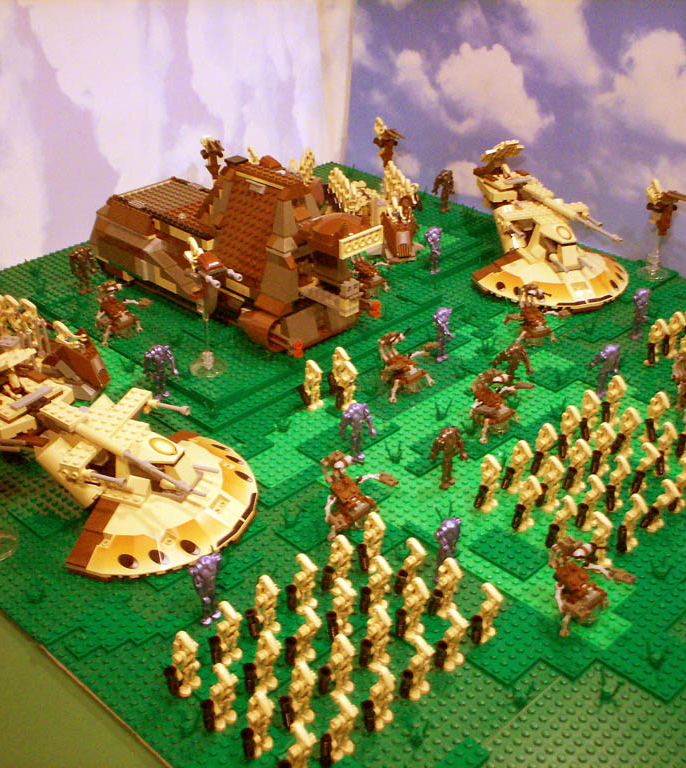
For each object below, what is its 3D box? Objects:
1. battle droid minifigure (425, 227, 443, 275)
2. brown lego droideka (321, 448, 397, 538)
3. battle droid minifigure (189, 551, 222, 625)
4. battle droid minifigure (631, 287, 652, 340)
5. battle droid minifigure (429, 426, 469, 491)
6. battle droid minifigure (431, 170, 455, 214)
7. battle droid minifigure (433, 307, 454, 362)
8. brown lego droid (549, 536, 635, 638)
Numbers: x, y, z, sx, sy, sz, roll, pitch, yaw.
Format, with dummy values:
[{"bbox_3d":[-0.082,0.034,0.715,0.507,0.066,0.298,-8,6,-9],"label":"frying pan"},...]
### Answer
[{"bbox_3d":[0.099,-0.140,1.117,0.027,0.051,0.024,-27,39,-37],"label":"battle droid minifigure"},{"bbox_3d":[0.006,0.078,0.754,0.055,0.048,0.043,-27,39,-37],"label":"brown lego droideka"},{"bbox_3d":[-0.083,0.130,0.671,0.028,0.052,0.023,-27,39,-37],"label":"battle droid minifigure"},{"bbox_3d":[0.279,-0.065,0.995,0.027,0.051,0.025,-27,39,-37],"label":"battle droid minifigure"},{"bbox_3d":[0.079,0.054,0.792,0.030,0.052,0.023,-27,39,-37],"label":"battle droid minifigure"},{"bbox_3d":[0.122,-0.231,1.273,0.029,0.051,0.019,-27,39,-37],"label":"battle droid minifigure"},{"bbox_3d":[0.093,-0.042,0.950,0.027,0.051,0.029,-27,39,-37],"label":"battle droid minifigure"},{"bbox_3d":[0.151,0.124,0.667,0.046,0.057,0.056,-27,39,-37],"label":"brown lego droid"}]

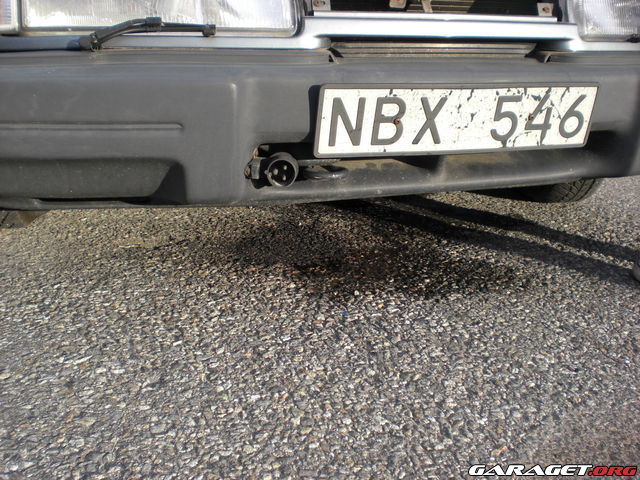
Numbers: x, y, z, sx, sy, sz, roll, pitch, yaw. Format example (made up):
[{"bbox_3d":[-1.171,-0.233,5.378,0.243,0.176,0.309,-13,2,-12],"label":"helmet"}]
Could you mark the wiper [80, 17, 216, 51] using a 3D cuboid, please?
[{"bbox_3d":[-0.252,-0.303,1.034,0.193,0.042,0.040,-4,24,-14],"label":"wiper"}]

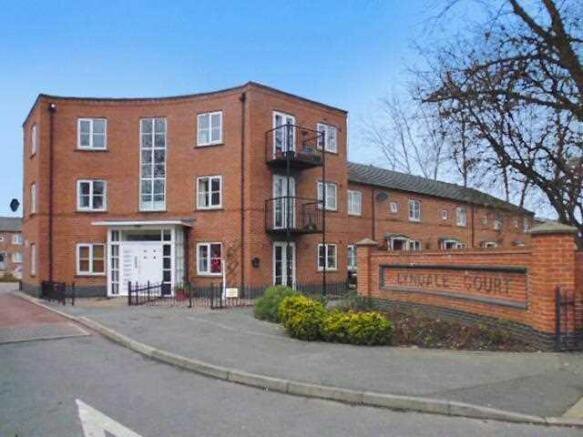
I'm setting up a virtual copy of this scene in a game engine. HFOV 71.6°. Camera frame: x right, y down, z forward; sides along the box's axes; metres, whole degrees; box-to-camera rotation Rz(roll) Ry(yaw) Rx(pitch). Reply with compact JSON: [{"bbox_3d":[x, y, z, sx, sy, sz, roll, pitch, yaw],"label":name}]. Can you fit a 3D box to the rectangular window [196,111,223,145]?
[{"bbox_3d":[-3.328,-3.646,16.500,1.200,1.330,0.130,-1,-4,20],"label":"rectangular window"}]

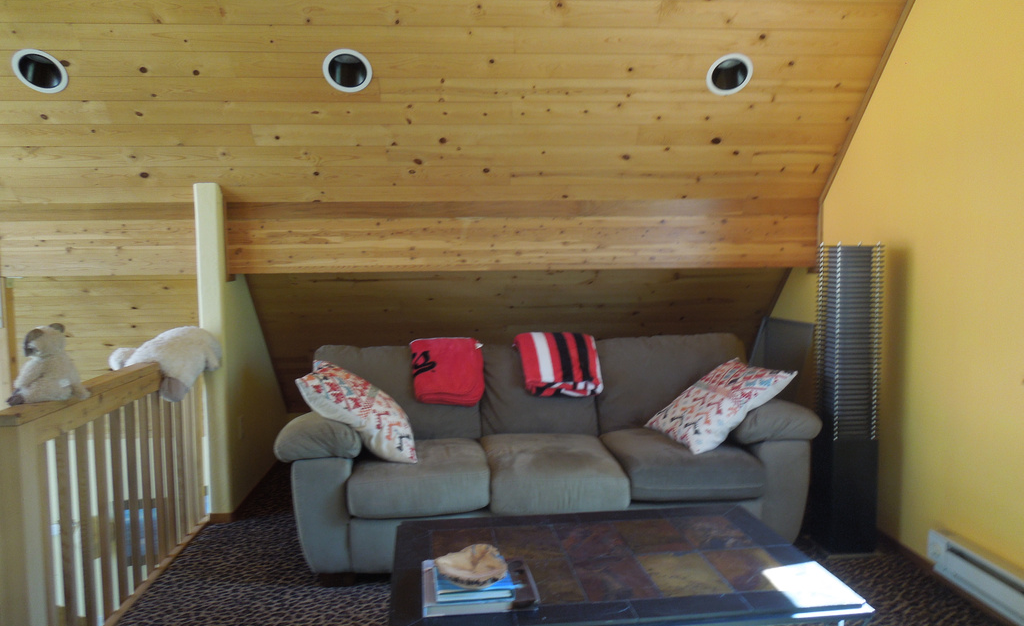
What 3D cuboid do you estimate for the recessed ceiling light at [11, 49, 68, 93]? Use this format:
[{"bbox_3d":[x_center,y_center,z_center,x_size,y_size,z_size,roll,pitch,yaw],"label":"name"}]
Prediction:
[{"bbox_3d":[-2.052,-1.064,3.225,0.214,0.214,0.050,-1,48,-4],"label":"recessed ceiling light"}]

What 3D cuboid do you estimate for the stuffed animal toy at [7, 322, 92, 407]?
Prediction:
[{"bbox_3d":[-1.666,0.177,2.664,0.281,0.280,0.192,-3,5,-26],"label":"stuffed animal toy"}]

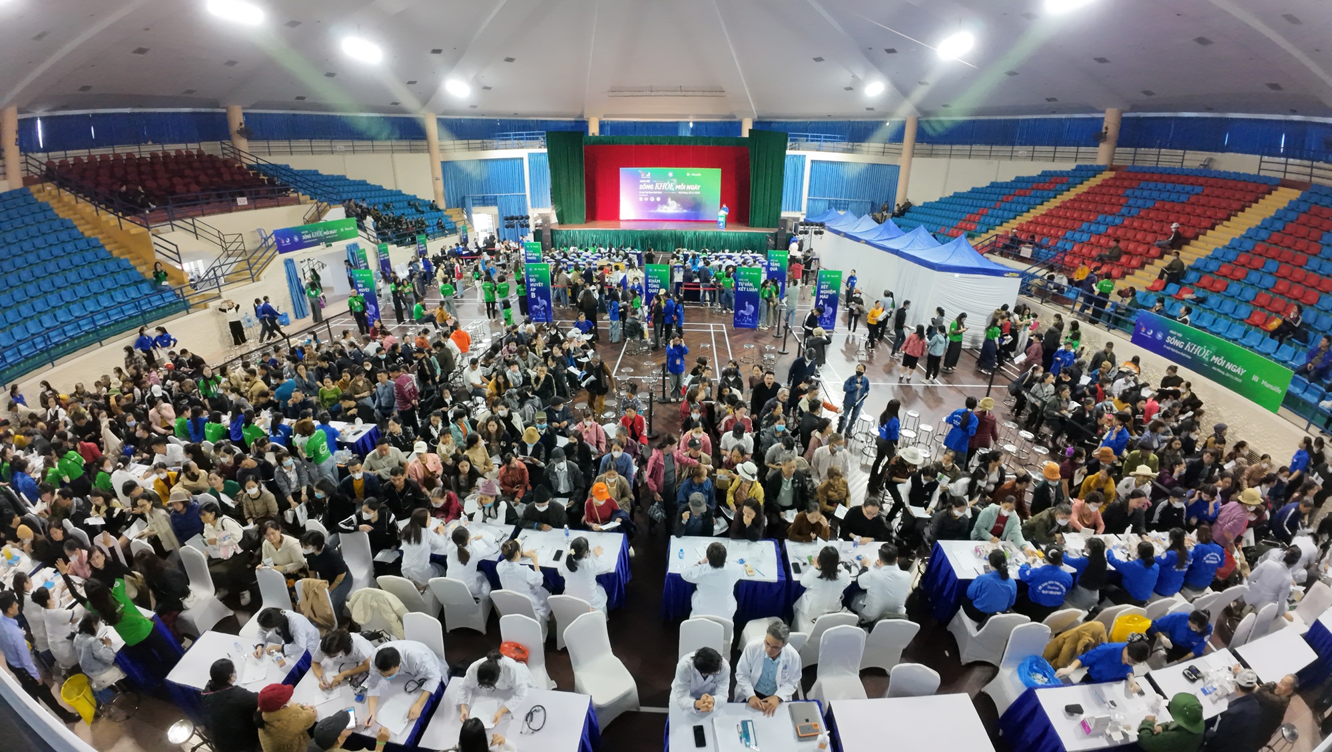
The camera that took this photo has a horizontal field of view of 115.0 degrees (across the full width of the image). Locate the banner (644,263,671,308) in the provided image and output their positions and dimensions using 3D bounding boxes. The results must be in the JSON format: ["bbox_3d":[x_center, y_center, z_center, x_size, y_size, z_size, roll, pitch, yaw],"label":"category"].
[{"bbox_3d":[-0.280,-2.984,15.207,0.830,1.950,0.080,0,22,-2],"label":"banner"}]

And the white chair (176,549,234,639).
[{"bbox_3d":[-5.113,2.365,4.599,0.430,0.930,0.540,6,23,11],"label":"white chair"}]

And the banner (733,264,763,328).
[{"bbox_3d":[2.610,-2.470,13.550,0.800,1.950,0.200,2,25,5],"label":"banner"}]

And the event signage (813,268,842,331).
[{"bbox_3d":[5.570,-2.576,14.574,0.800,2.000,0.250,7,25,15],"label":"event signage"}]

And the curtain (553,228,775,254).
[{"bbox_3d":[-0.243,-8.999,28.243,15.000,1.400,0.250,2,25,4],"label":"curtain"}]

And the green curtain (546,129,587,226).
[{"bbox_3d":[-6.126,-12.116,26.000,2.400,5.000,0.500,1,25,2],"label":"green curtain"}]

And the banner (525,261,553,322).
[{"bbox_3d":[-4.190,-2.700,13.950,0.800,1.970,0.200,0,24,0],"label":"banner"}]

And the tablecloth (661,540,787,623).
[{"bbox_3d":[0.655,2.448,5.120,1.350,0.750,0.630,2,25,5],"label":"tablecloth"}]

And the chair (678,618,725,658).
[{"bbox_3d":[0.309,2.799,3.800,0.430,0.930,0.540,2,22,1],"label":"chair"}]

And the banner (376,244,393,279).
[{"bbox_3d":[-13.850,-5.549,21.099,0.220,2.000,0.780,14,28,28],"label":"banner"}]

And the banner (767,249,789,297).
[{"bbox_3d":[4.880,-4.388,18.551,0.800,2.000,0.250,4,25,8],"label":"banner"}]

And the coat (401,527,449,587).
[{"bbox_3d":[-2.820,2.139,4.899,0.500,0.720,0.480,6,25,14],"label":"coat"}]

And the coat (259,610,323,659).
[{"bbox_3d":[-3.270,2.276,3.732,0.520,0.600,0.480,10,27,21],"label":"coat"}]

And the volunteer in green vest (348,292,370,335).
[{"bbox_3d":[-10.350,-2.278,14.402,0.520,1.600,0.360,-13,28,-27],"label":"volunteer in green vest"}]

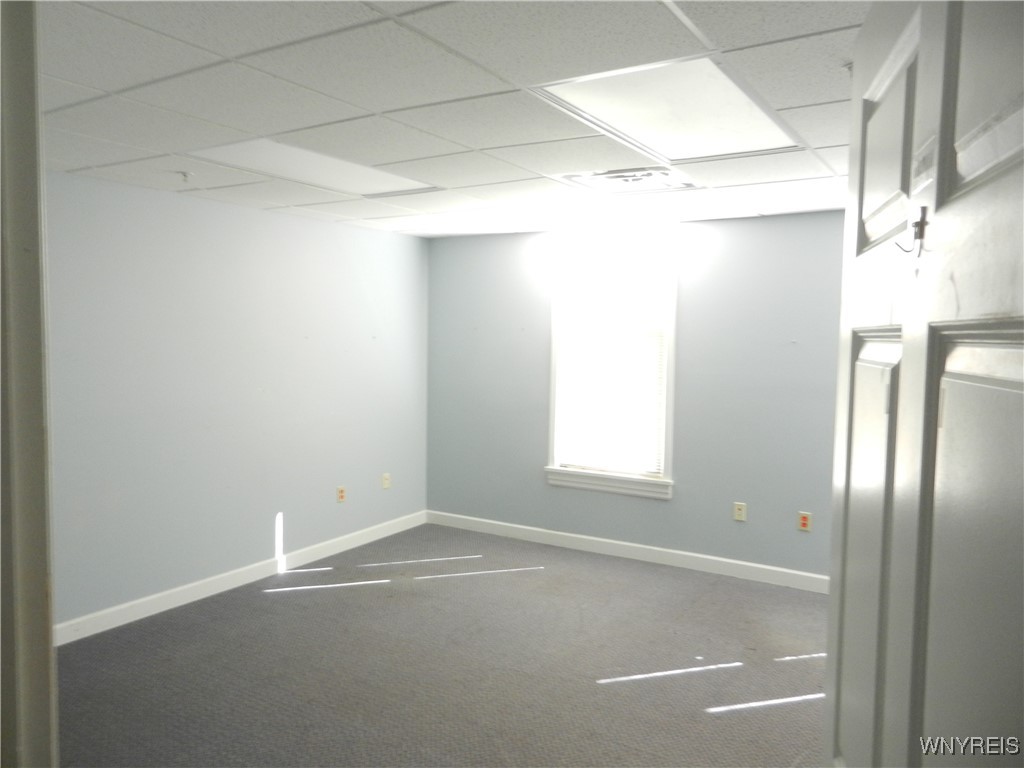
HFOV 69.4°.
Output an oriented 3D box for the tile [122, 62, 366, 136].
[{"bbox_3d":[-0.897,-0.962,2.524,0.605,0.022,0.605,3,5,32],"label":"tile"}]

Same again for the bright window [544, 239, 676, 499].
[{"bbox_3d":[0.698,-0.117,5.382,1.000,1.780,0.100,4,5,32],"label":"bright window"}]

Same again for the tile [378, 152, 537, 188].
[{"bbox_3d":[-0.248,-1.026,3.554,0.605,0.022,0.605,3,5,32],"label":"tile"}]

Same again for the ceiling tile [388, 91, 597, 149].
[{"bbox_3d":[-0.061,-0.968,2.748,0.600,0.020,0.600,4,5,32],"label":"ceiling tile"}]

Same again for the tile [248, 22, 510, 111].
[{"bbox_3d":[-0.389,-0.937,2.235,0.600,0.020,0.600,4,5,32],"label":"tile"}]

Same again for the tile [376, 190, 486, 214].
[{"bbox_3d":[-0.465,-1.094,4.411,0.600,0.020,0.600,4,5,32],"label":"tile"}]

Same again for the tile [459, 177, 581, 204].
[{"bbox_3d":[0.057,-1.061,4.080,0.600,0.020,0.600,4,5,32],"label":"tile"}]

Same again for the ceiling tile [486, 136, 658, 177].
[{"bbox_3d":[0.267,-0.999,3.261,0.600,0.020,0.600,4,5,32],"label":"ceiling tile"}]

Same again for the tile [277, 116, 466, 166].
[{"bbox_3d":[-0.572,-0.994,3.039,0.605,0.022,0.605,3,5,32],"label":"tile"}]

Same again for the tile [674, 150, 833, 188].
[{"bbox_3d":[1.109,-0.996,3.422,0.605,0.022,0.605,3,5,32],"label":"tile"}]

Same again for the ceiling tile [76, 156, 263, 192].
[{"bbox_3d":[-1.625,-1.058,3.698,0.653,0.022,0.605,3,5,32],"label":"ceiling tile"}]

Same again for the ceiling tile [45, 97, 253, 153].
[{"bbox_3d":[-1.432,-1.002,2.897,0.600,0.020,0.600,4,5,32],"label":"ceiling tile"}]

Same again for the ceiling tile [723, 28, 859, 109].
[{"bbox_3d":[0.975,-0.900,2.069,0.605,0.022,0.605,3,5,32],"label":"ceiling tile"}]

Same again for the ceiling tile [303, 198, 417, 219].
[{"bbox_3d":[-0.955,-1.121,4.715,0.605,0.022,0.605,3,5,32],"label":"ceiling tile"}]

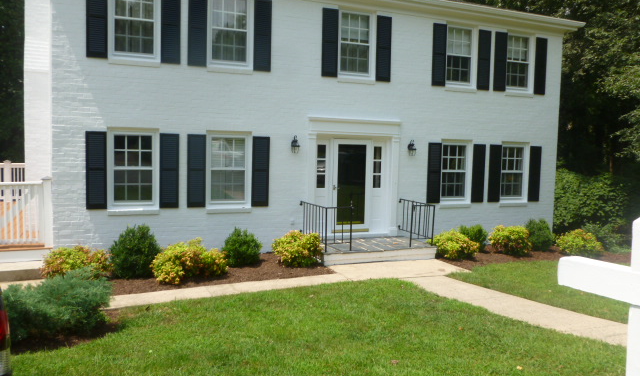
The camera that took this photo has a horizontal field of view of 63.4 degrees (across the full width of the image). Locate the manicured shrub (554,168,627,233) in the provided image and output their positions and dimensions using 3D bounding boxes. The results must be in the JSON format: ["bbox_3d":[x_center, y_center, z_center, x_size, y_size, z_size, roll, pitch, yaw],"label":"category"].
[{"bbox_3d":[7.987,0.402,15.400,2.050,1.950,1.850,0,4,-22],"label":"manicured shrub"}]

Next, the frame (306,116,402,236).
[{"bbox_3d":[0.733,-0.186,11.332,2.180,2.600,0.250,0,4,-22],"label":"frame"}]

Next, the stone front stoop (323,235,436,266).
[{"bbox_3d":[0.982,1.313,10.863,2.511,0.244,1.434,0,4,-22],"label":"stone front stoop"}]

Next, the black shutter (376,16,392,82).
[{"bbox_3d":[1.413,-3.062,11.448,0.356,1.414,0.040,0,4,-22],"label":"black shutter"}]

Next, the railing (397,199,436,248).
[{"bbox_3d":[1.845,0.737,11.123,0.543,0.834,1.367,0,4,-22],"label":"railing"}]

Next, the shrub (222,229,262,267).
[{"bbox_3d":[-1.381,1.052,9.254,0.720,0.660,0.700,0,4,-22],"label":"shrub"}]

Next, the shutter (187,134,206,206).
[{"bbox_3d":[-2.401,-0.330,10.046,0.356,1.404,0.045,0,4,-22],"label":"shutter"}]

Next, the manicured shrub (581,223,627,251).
[{"bbox_3d":[6.771,1.141,12.286,1.000,0.625,0.920,0,4,-22],"label":"manicured shrub"}]

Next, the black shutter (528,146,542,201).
[{"bbox_3d":[5.495,-0.348,13.261,0.355,1.413,0.040,0,4,-22],"label":"black shutter"}]

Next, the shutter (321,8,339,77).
[{"bbox_3d":[0.203,-3.052,10.902,0.356,1.410,0.045,0,4,-22],"label":"shutter"}]

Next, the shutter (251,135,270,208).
[{"bbox_3d":[-1.210,-0.335,10.525,0.356,1.404,0.045,0,4,-22],"label":"shutter"}]

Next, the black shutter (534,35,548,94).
[{"bbox_3d":[5.550,-3.074,13.055,0.356,1.410,0.045,0,4,-22],"label":"black shutter"}]

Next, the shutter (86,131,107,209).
[{"bbox_3d":[-4.058,-0.315,9.415,0.355,1.413,0.040,0,4,-22],"label":"shutter"}]

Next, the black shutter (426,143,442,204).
[{"bbox_3d":[2.675,-0.339,12.102,0.357,1.410,0.040,0,4,-22],"label":"black shutter"}]

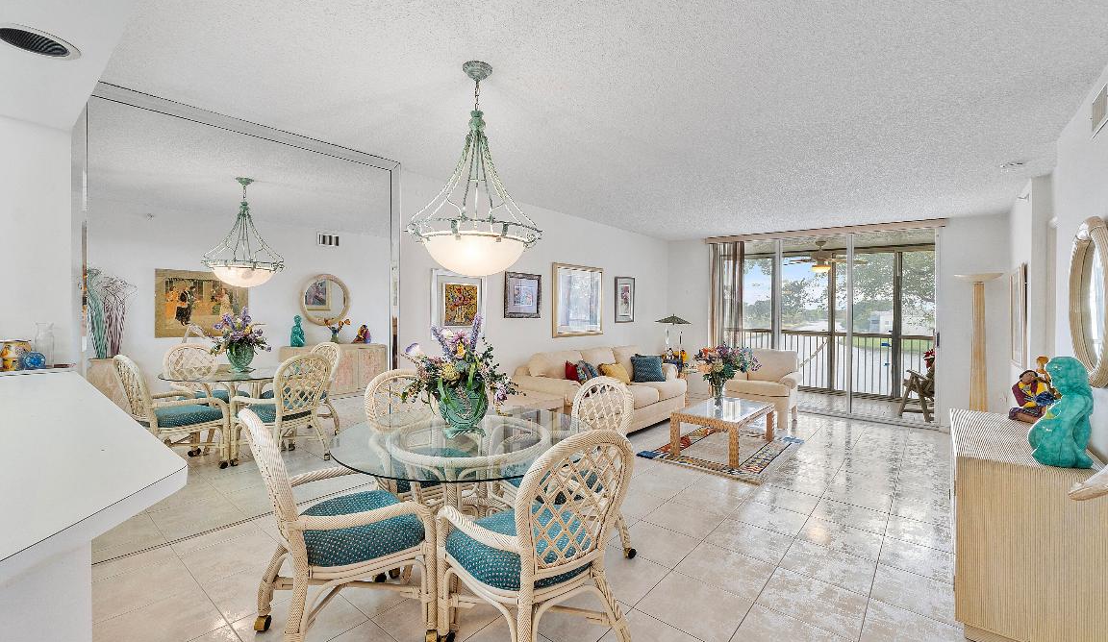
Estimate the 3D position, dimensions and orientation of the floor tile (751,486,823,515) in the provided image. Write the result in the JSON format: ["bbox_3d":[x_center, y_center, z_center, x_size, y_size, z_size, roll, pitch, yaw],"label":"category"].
[{"bbox_3d":[1.661,1.284,3.321,0.400,0.012,0.400,2,1,40],"label":"floor tile"}]

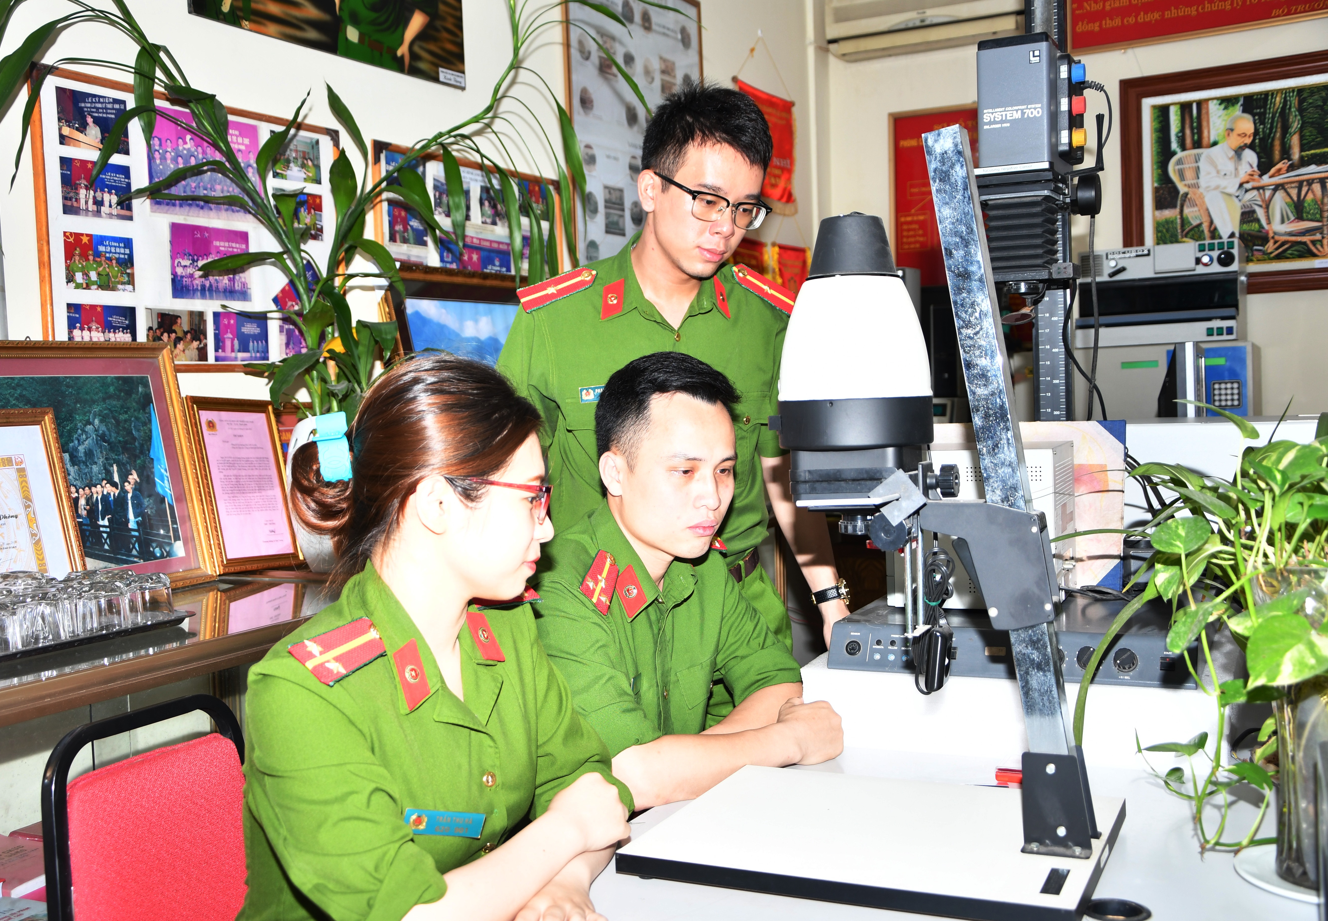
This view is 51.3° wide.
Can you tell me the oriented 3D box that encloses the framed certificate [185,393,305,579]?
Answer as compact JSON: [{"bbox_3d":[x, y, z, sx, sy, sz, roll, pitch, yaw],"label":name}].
[{"bbox_3d":[-0.814,0.046,2.697,0.030,0.340,0.256,-15,-5,21],"label":"framed certificate"}]

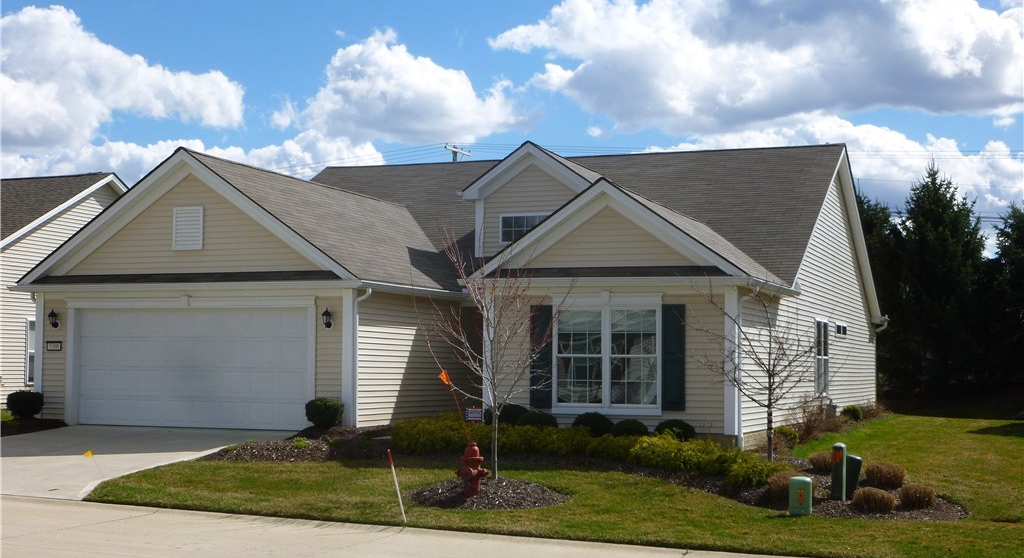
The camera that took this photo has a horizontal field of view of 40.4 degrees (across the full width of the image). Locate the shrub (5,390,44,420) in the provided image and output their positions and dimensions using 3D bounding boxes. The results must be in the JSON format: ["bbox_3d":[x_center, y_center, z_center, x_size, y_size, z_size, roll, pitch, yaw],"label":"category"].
[{"bbox_3d":[-8.862,2.302,25.300,0.700,0.570,0.680,-1,-4,20],"label":"shrub"}]

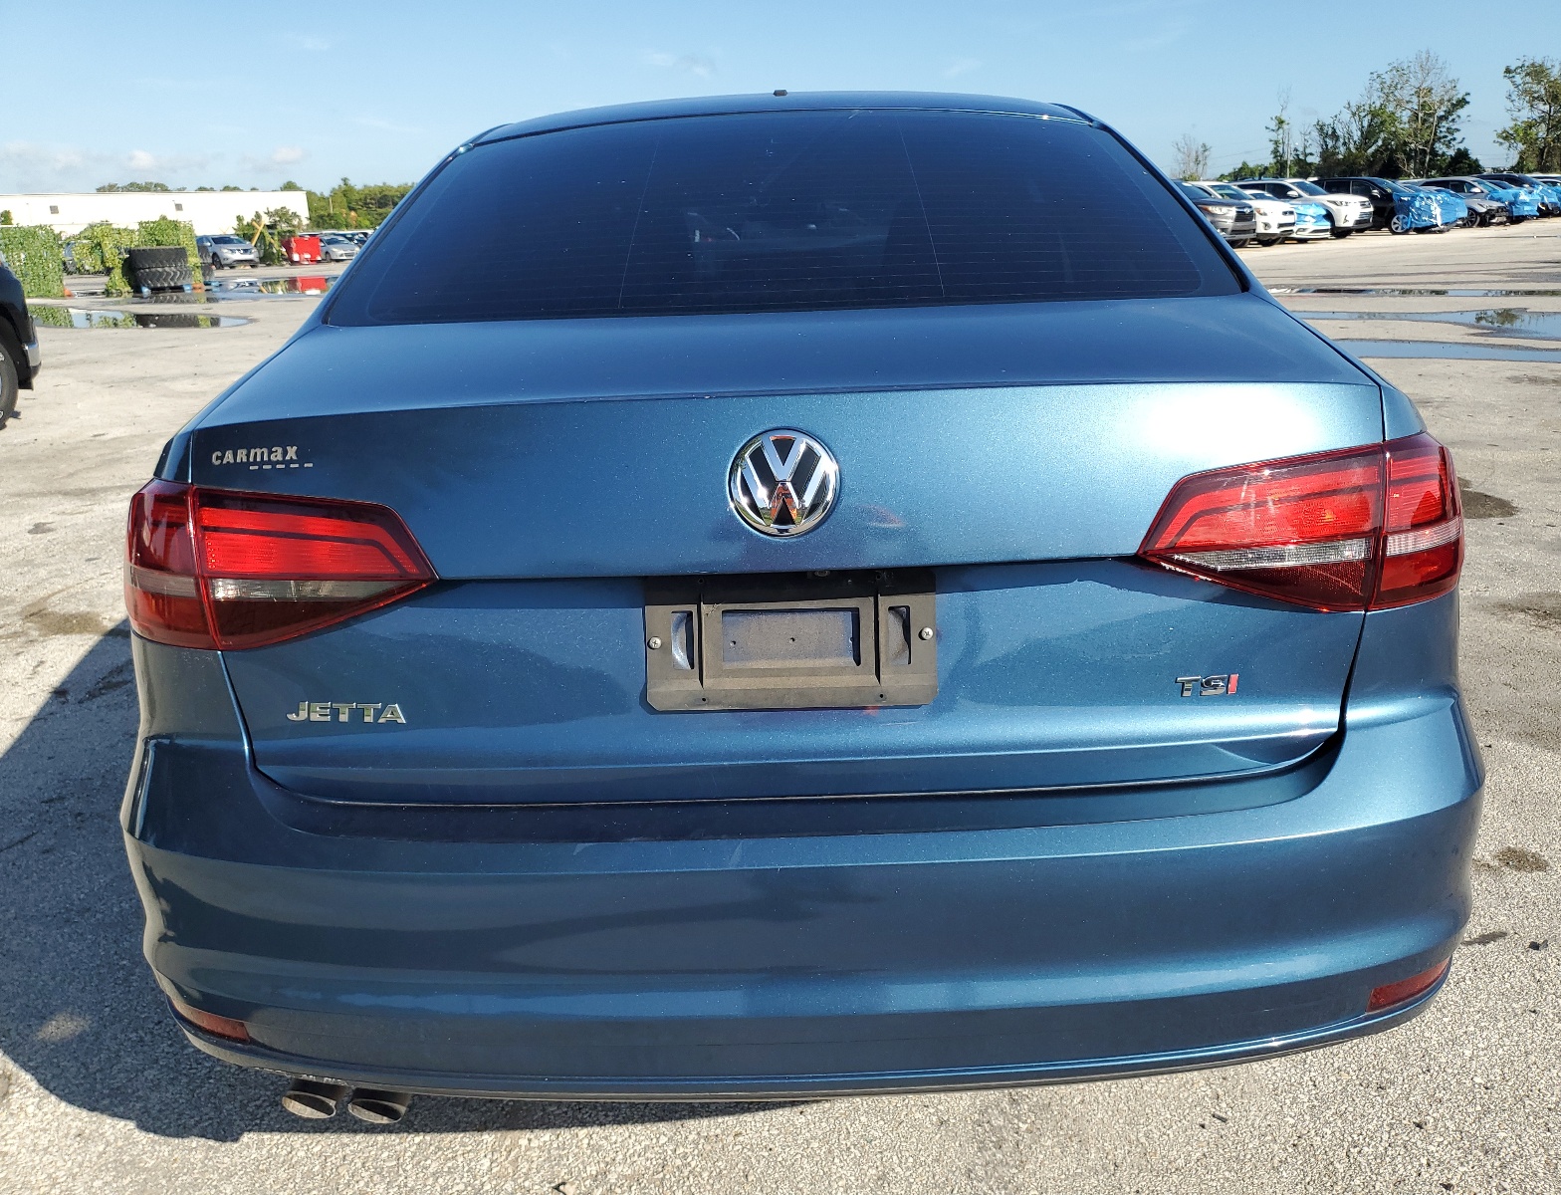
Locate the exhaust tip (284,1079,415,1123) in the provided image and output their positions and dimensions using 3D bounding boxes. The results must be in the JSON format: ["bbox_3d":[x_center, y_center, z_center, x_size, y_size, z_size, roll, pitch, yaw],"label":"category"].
[{"bbox_3d":[-0.521,0.597,1.471,0.160,0.080,0.140,-2,18,1],"label":"exhaust tip"}]

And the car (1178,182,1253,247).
[{"bbox_3d":[9.850,-9.850,30.950,1.920,1.750,4.850,-16,22,-37],"label":"car"}]

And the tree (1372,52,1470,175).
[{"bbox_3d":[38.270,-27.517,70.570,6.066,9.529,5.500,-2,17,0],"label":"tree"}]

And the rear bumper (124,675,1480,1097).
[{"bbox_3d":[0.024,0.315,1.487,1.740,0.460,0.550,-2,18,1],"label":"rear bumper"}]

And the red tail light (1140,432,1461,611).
[{"bbox_3d":[0.588,-0.079,1.300,0.470,0.195,0.280,-2,17,1],"label":"red tail light"}]

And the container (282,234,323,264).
[{"bbox_3d":[-24.196,-17.570,60.500,1.250,1.420,1.650,14,24,41],"label":"container"}]

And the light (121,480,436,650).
[{"bbox_3d":[-0.562,-0.052,1.344,0.440,0.200,0.280,-2,18,1],"label":"light"}]

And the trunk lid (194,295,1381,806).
[{"bbox_3d":[0.009,-0.095,1.441,1.270,0.470,0.600,-2,18,1],"label":"trunk lid"}]

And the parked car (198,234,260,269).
[{"bbox_3d":[-29.000,-18.050,62.500,1.870,1.710,4.800,-17,23,-40],"label":"parked car"}]

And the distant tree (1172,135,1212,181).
[{"bbox_3d":[31.502,-32.032,91.043,3.062,6.379,3.000,-2,17,0],"label":"distant tree"}]

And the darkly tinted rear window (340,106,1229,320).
[{"bbox_3d":[0.000,-0.597,1.833,1.260,0.120,0.700,-2,44,1],"label":"darkly tinted rear window"}]

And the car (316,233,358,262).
[{"bbox_3d":[-26.800,-20.850,71.600,1.820,1.480,4.500,-17,23,-39],"label":"car"}]

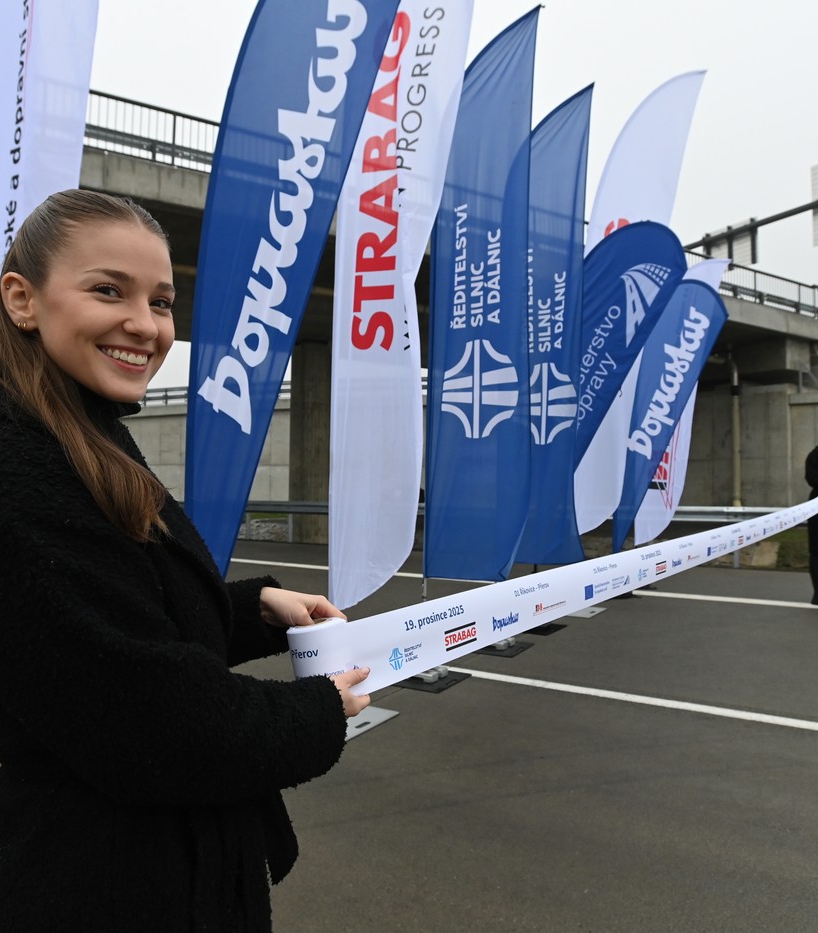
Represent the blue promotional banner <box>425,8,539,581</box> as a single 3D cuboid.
[{"bbox_3d":[0.479,-1.123,4.887,0.778,3.731,0.150,-1,-4,29],"label":"blue promotional banner"}]

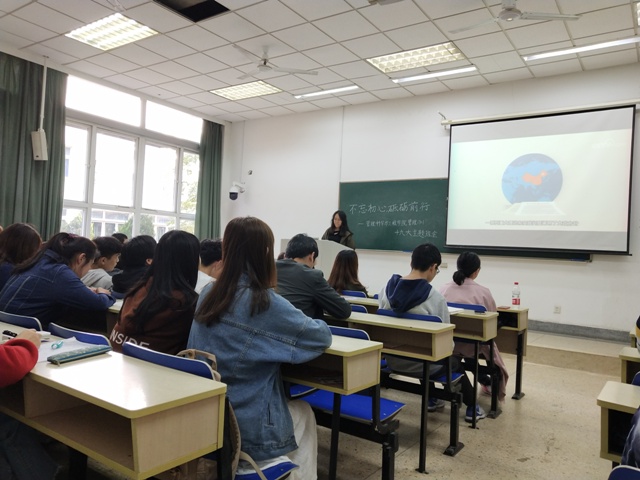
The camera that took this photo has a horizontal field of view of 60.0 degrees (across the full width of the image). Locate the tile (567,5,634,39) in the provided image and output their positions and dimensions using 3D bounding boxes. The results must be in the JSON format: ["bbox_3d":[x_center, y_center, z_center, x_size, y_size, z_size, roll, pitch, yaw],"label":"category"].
[{"bbox_3d":[2.875,-2.234,5.755,0.600,0.020,0.600,2,-1,35],"label":"tile"}]

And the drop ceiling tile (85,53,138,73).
[{"bbox_3d":[-2.844,-2.434,7.672,0.600,0.020,0.600,1,-3,34],"label":"drop ceiling tile"}]

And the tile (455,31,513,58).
[{"bbox_3d":[1.929,-2.277,6.494,0.600,0.030,0.600,2,-1,35],"label":"tile"}]

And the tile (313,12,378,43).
[{"bbox_3d":[0.297,-2.354,6.148,0.600,0.020,0.600,2,-1,35],"label":"tile"}]

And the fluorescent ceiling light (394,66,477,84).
[{"bbox_3d":[1.506,-2.163,7.294,1.220,0.080,0.120,1,-3,34],"label":"fluorescent ceiling light"}]

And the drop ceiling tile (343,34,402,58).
[{"bbox_3d":[0.631,-2.347,6.718,0.600,0.030,0.600,2,-1,35],"label":"drop ceiling tile"}]

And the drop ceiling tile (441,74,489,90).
[{"bbox_3d":[2.090,-2.253,7.929,0.600,0.030,0.480,2,-1,35],"label":"drop ceiling tile"}]

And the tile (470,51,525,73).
[{"bbox_3d":[2.266,-2.252,7.045,0.600,0.030,0.600,2,-1,35],"label":"tile"}]

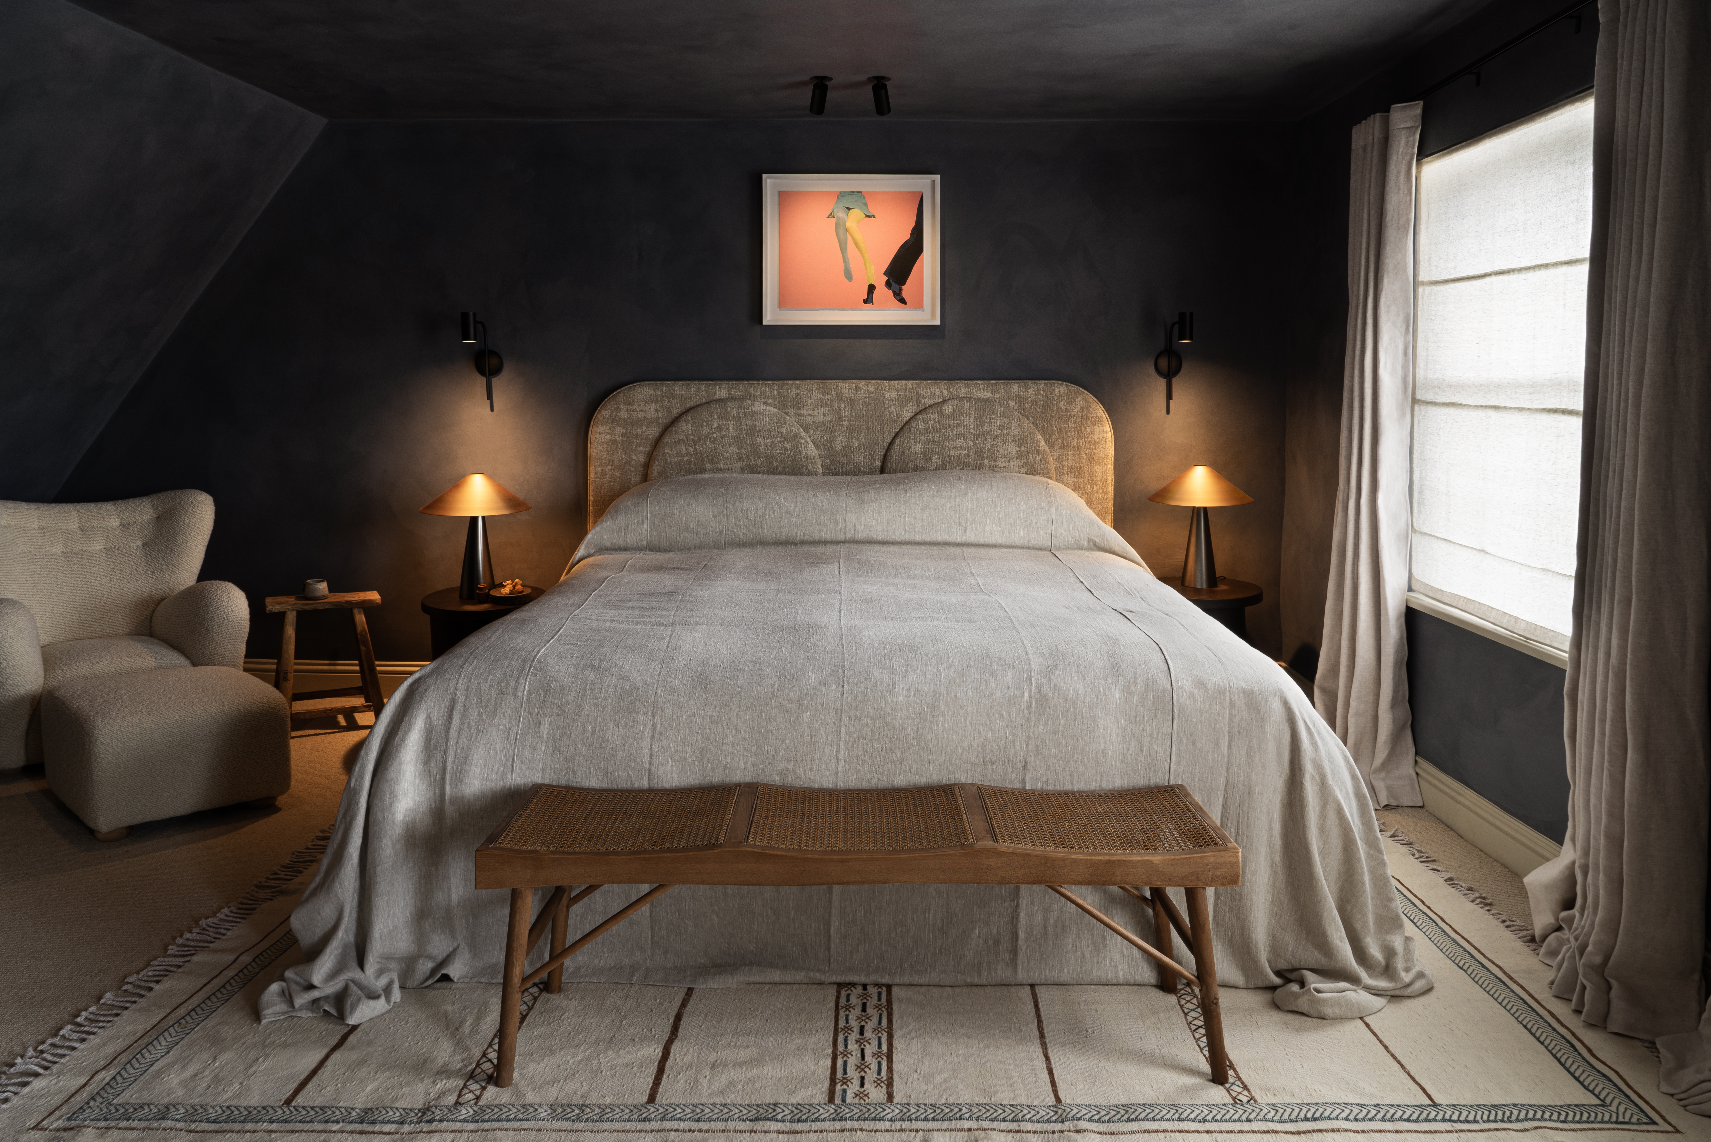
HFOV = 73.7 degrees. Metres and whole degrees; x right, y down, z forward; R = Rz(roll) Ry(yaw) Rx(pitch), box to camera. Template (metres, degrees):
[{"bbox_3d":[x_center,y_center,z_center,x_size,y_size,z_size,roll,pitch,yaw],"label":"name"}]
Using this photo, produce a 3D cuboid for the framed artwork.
[{"bbox_3d":[-0.012,-1.259,4.480,0.700,0.590,0.040,0,6,0],"label":"framed artwork"}]

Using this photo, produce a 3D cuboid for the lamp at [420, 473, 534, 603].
[{"bbox_3d":[-1.345,-0.123,4.050,0.400,0.445,0.400,0,6,0],"label":"lamp"}]

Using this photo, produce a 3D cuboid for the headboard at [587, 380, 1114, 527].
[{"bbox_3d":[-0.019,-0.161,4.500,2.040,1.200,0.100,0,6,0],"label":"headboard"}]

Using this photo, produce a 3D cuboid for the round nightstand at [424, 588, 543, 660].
[{"bbox_3d":[-1.314,0.344,4.100,0.480,0.490,0.480,0,6,0],"label":"round nightstand"}]

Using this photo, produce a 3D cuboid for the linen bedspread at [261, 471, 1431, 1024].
[{"bbox_3d":[-0.018,0.262,3.310,2.330,0.920,2.180,0,6,0],"label":"linen bedspread"}]

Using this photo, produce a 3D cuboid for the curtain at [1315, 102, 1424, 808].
[{"bbox_3d":[1.586,-0.357,3.520,0.200,2.020,0.520,0,6,0],"label":"curtain"}]

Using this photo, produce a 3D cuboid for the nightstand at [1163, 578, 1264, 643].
[{"bbox_3d":[1.295,0.313,4.300,0.480,0.490,0.480,0,6,0],"label":"nightstand"}]

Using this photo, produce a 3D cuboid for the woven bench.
[{"bbox_3d":[0.009,0.688,2.220,1.360,0.425,0.360,0,6,0],"label":"woven bench"}]

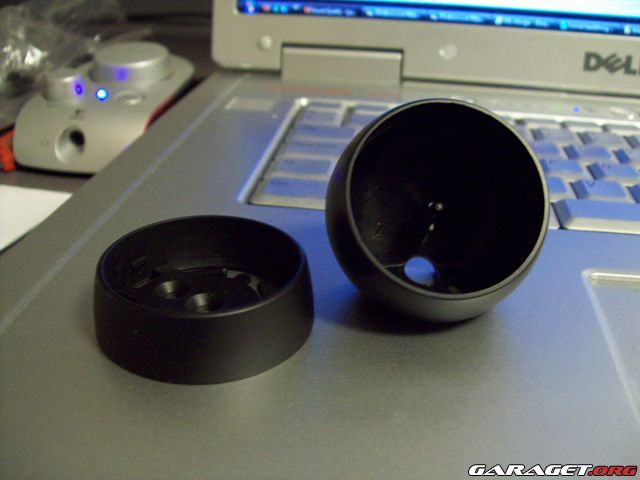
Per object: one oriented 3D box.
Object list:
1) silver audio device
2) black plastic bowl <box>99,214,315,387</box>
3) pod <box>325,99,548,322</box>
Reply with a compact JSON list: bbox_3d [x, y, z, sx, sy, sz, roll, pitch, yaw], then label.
[{"bbox_3d":[-0.109,-0.075,0.350,0.060,0.037,0.124,7,29,7],"label":"silver audio device"},{"bbox_3d":[-0.027,0.011,0.155,0.051,0.015,0.051,2,28,-1],"label":"black plastic bowl"},{"bbox_3d":[0.027,-0.006,0.160,0.051,0.051,0.037,2,-10,-2],"label":"pod"}]

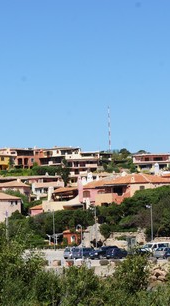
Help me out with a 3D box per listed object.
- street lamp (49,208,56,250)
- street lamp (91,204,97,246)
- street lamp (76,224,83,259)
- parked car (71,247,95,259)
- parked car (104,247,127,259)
[{"bbox_3d":[-5.474,13.142,178.000,1.000,7.200,0.350,0,-4,-22],"label":"street lamp"},{"bbox_3d":[1.479,12.321,172.000,1.000,7.200,0.350,0,-4,-22],"label":"street lamp"},{"bbox_3d":[-0.638,11.198,131.000,0.850,4.500,0.250,-1,-4,-12],"label":"street lamp"},{"bbox_3d":[0.132,13.194,138.000,1.700,1.500,4.100,-6,-5,44],"label":"parked car"},{"bbox_3d":[4.148,13.190,137.000,1.670,1.450,3.800,-4,-4,27],"label":"parked car"}]

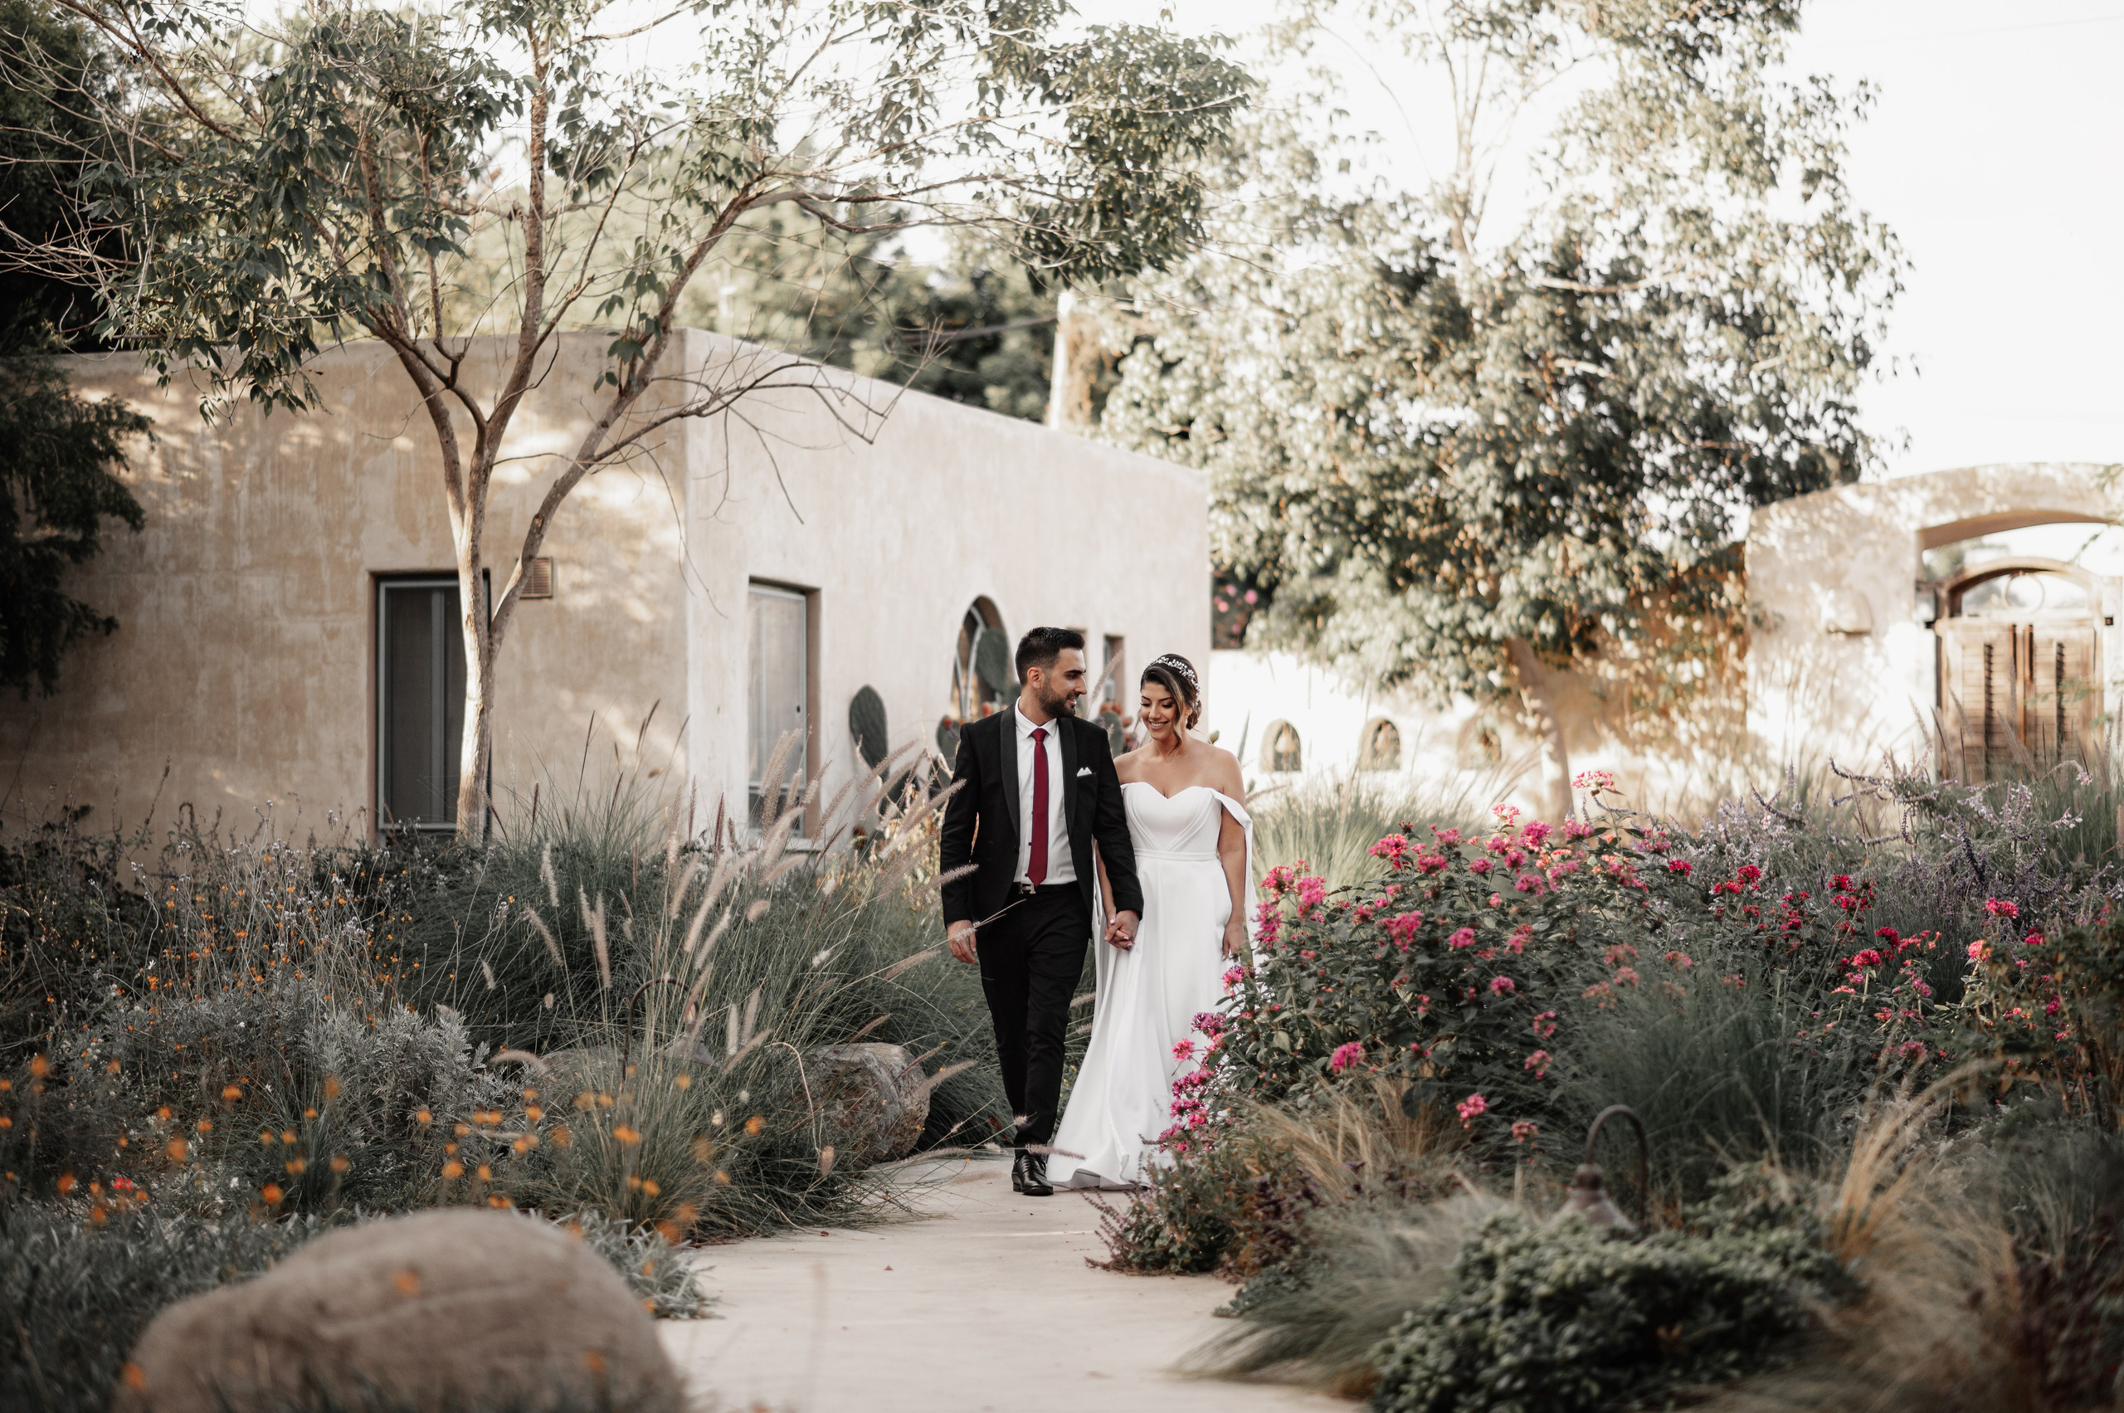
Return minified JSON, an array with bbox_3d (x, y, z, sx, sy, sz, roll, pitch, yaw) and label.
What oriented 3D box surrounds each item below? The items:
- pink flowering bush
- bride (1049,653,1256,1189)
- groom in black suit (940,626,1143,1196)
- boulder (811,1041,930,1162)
[{"bbox_3d":[1.120,0.877,15.078,1.400,1.080,1.200,0,-2,0],"label":"pink flowering bush"},{"bbox_3d":[0.300,0.699,16.185,0.660,1.720,0.620,0,-2,11],"label":"bride"},{"bbox_3d":[-0.070,0.655,15.967,0.640,1.790,0.480,0,-2,-3],"label":"groom in black suit"},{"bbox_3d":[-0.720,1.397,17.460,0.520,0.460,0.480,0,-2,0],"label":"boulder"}]

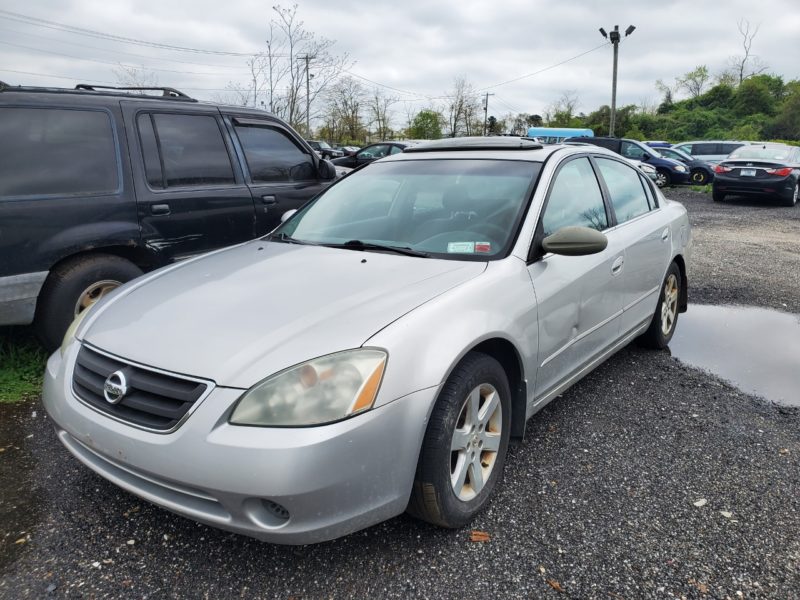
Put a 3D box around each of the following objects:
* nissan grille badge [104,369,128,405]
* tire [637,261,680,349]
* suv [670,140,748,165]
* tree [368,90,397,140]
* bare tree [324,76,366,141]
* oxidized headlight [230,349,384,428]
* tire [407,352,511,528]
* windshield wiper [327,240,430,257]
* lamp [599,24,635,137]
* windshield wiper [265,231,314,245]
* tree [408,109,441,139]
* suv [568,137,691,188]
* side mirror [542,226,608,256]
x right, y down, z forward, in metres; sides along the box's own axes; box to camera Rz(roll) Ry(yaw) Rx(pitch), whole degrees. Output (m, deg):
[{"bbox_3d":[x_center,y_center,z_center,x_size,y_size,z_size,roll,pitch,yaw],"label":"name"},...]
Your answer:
[{"bbox_3d":[-0.942,0.290,2.005,0.115,0.115,0.025,9,6,36],"label":"nissan grille badge"},{"bbox_3d":[1.923,0.019,4.481,0.215,0.660,0.660,9,16,36],"label":"tire"},{"bbox_3d":[12.944,-6.086,26.500,4.850,1.800,1.930,4,14,20],"label":"suv"},{"bbox_3d":[-1.904,-19.810,67.851,3.200,7.300,3.200,-1,13,-1],"label":"tree"},{"bbox_3d":[-5.466,-19.025,62.967,4.500,8.300,4.500,-2,14,-4],"label":"bare tree"},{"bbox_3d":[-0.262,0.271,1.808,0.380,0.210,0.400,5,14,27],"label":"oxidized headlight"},{"bbox_3d":[0.226,0.513,2.301,0.215,0.660,0.660,7,15,32],"label":"tire"},{"bbox_3d":[-0.125,-0.230,2.736,0.610,0.070,0.110,9,16,36],"label":"windshield wiper"},{"bbox_3d":[12.306,-11.302,35.014,2.000,8.700,1.400,4,14,18],"label":"lamp"},{"bbox_3d":[-0.547,-0.305,3.081,0.480,0.060,0.100,9,16,36],"label":"windshield wiper"},{"bbox_3d":[2.546,-16.825,60.000,3.500,4.600,3.500,0,13,0],"label":"tree"},{"bbox_3d":[8.520,-5.230,22.950,4.850,1.760,1.980,6,15,28],"label":"suv"},{"bbox_3d":[0.778,-0.257,2.668,0.240,0.138,0.145,9,16,36],"label":"side mirror"}]

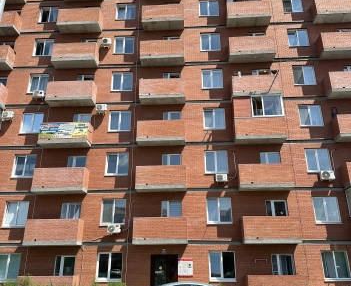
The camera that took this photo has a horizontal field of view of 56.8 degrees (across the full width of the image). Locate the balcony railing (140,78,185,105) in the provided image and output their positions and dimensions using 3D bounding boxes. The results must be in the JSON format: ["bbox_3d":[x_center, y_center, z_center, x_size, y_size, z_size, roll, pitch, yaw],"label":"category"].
[{"bbox_3d":[-0.793,-3.193,20.305,2.811,1.302,0.888,-1,-20,3],"label":"balcony railing"}]

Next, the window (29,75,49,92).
[{"bbox_3d":[-9.066,-3.893,21.570,1.289,1.410,0.160,-1,-20,3],"label":"window"}]

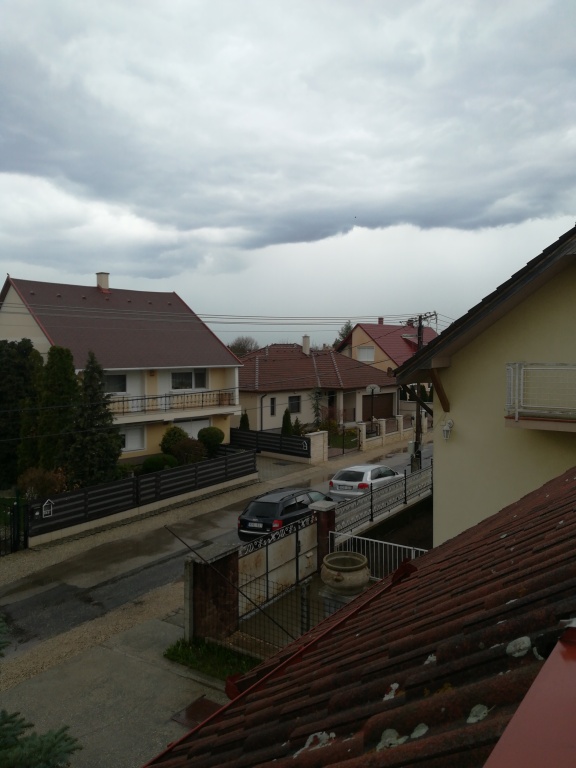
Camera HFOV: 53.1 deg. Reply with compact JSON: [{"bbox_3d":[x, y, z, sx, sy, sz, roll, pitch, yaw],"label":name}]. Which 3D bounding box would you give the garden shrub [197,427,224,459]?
[{"bbox_3d":[-4.459,3.348,33.404,1.550,1.840,1.550,0,3,-8],"label":"garden shrub"}]

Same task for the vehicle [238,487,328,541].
[{"bbox_3d":[0.283,4.226,19.184,1.780,1.450,4.520,-1,2,33],"label":"vehicle"}]

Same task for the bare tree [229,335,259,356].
[{"bbox_3d":[-6.408,-2.787,84.970,5.000,8.600,5.000,2,4,34],"label":"bare tree"}]

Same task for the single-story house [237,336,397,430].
[{"bbox_3d":[0.639,-0.321,50.052,11.700,7.300,17.000,3,4,42],"label":"single-story house"}]

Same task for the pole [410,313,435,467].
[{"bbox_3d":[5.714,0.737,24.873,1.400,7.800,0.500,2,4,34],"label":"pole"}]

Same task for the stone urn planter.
[{"bbox_3d":[1.309,4.345,13.128,1.100,0.660,1.100,0,3,6],"label":"stone urn planter"}]

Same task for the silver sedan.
[{"bbox_3d":[3.489,4.058,24.303,1.770,1.430,4.250,1,3,34],"label":"silver sedan"}]

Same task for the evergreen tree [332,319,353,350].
[{"bbox_3d":[7.731,-3.093,74.942,4.200,10.200,4.200,2,4,34],"label":"evergreen tree"}]

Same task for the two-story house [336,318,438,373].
[{"bbox_3d":[12.424,-2.072,66.156,12.000,9.500,14.300,3,4,44],"label":"two-story house"}]

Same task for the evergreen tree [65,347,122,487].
[{"bbox_3d":[-7.687,1.775,22.914,2.250,6.050,2.250,-1,3,-19],"label":"evergreen tree"}]

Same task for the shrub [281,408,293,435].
[{"bbox_3d":[-0.095,2.833,36.699,0.800,2.400,0.800,0,3,0],"label":"shrub"}]

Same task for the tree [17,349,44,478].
[{"bbox_3d":[-10.946,1.587,24.616,1.350,6.200,1.350,2,4,34],"label":"tree"}]

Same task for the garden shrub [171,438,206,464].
[{"bbox_3d":[-4.748,3.574,27.524,1.750,1.900,1.750,0,3,0],"label":"garden shrub"}]

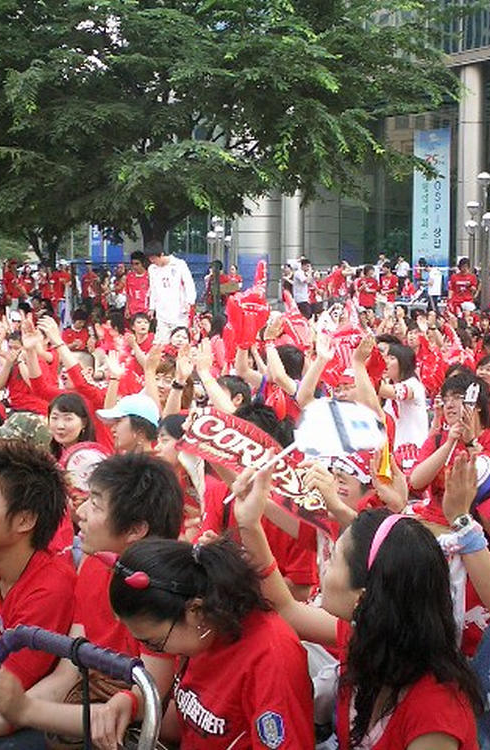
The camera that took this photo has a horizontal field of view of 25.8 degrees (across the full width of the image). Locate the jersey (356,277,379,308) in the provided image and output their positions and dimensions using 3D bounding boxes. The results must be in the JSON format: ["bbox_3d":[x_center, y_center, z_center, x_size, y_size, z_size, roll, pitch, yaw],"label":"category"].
[{"bbox_3d":[2.326,-1.567,20.300,0.480,0.600,0.280,-1,5,-6],"label":"jersey"}]

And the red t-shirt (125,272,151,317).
[{"bbox_3d":[-1.339,-1.017,13.500,0.420,0.580,0.280,0,5,6],"label":"red t-shirt"}]

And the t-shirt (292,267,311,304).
[{"bbox_3d":[1.136,-1.790,21.500,0.300,0.700,0.460,4,7,37],"label":"t-shirt"}]

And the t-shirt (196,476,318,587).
[{"bbox_3d":[0.044,0.476,3.450,0.440,0.470,0.280,4,6,37],"label":"t-shirt"}]

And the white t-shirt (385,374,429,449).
[{"bbox_3d":[0.918,0.233,6.000,0.260,0.470,0.400,0,5,-5],"label":"white t-shirt"}]

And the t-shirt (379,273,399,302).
[{"bbox_3d":[3.301,-1.983,24.500,0.480,0.670,0.270,1,5,9],"label":"t-shirt"}]

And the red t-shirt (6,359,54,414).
[{"bbox_3d":[-1.746,0.094,8.700,0.480,0.580,0.320,4,6,33],"label":"red t-shirt"}]

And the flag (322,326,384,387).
[{"bbox_3d":[0.588,-0.102,5.900,0.360,0.370,0.150,0,5,0],"label":"flag"}]

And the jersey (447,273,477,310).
[{"bbox_3d":[4.578,-1.800,22.500,0.580,0.740,0.280,1,5,6],"label":"jersey"}]

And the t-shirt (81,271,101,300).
[{"bbox_3d":[-2.915,-1.700,20.300,0.420,0.560,0.280,-1,5,-9],"label":"t-shirt"}]

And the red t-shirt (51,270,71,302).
[{"bbox_3d":[-3.433,-1.656,20.000,0.450,0.600,0.300,-4,6,-37],"label":"red t-shirt"}]

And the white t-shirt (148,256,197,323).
[{"bbox_3d":[-0.827,-0.964,12.200,0.560,0.780,0.320,2,6,20],"label":"white t-shirt"}]

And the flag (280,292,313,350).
[{"bbox_3d":[0.332,-0.339,6.900,0.240,0.400,0.140,-1,5,-10],"label":"flag"}]

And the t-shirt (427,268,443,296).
[{"bbox_3d":[4.456,-2.163,25.000,0.300,0.680,0.450,3,6,28],"label":"t-shirt"}]

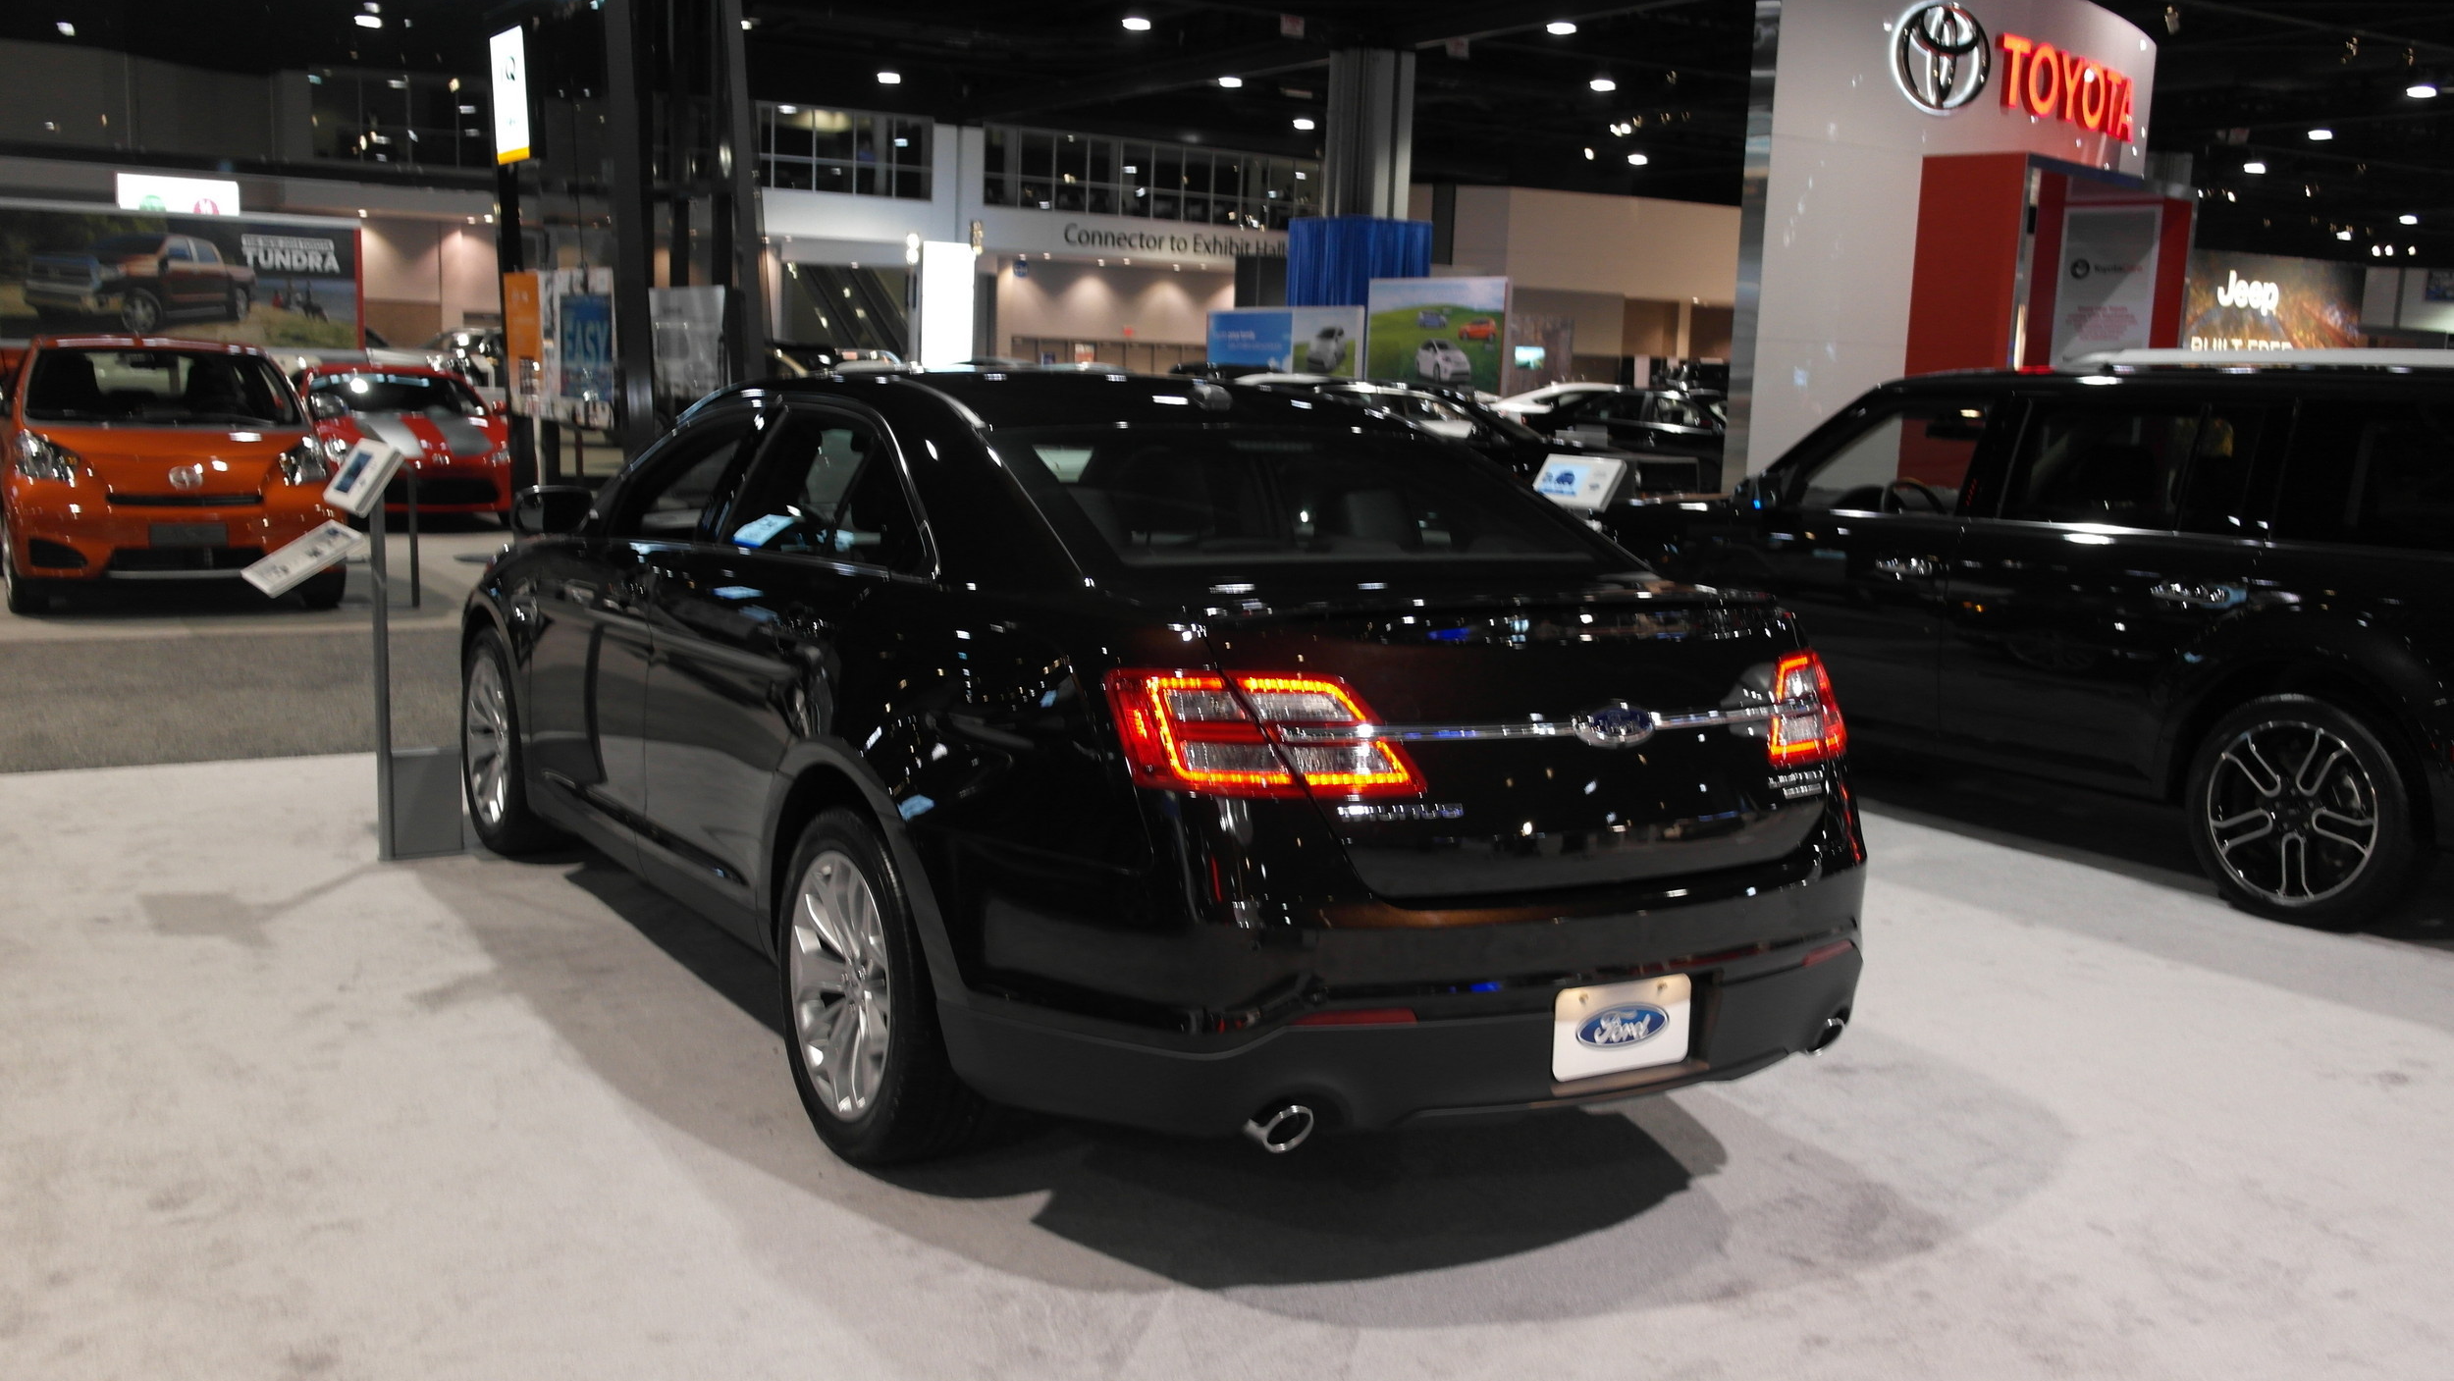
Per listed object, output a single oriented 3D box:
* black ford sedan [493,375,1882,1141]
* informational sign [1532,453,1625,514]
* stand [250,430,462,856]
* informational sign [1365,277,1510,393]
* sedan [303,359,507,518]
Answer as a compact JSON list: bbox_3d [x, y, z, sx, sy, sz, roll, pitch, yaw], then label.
[{"bbox_3d":[-0.677,-0.081,5.548,1.970,1.530,5.130,-3,10,-32],"label":"black ford sedan"},{"bbox_3d":[1.458,-0.862,8.500,0.040,0.225,0.400,34,-13,-37],"label":"informational sign"},{"bbox_3d":[-2.662,-0.120,6.257,0.550,1.255,0.400,-4,10,-36],"label":"stand"},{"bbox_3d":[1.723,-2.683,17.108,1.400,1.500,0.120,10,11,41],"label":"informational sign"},{"bbox_3d":[-7.902,-2.279,18.993,1.790,1.360,4.340,-3,10,-33],"label":"sedan"}]

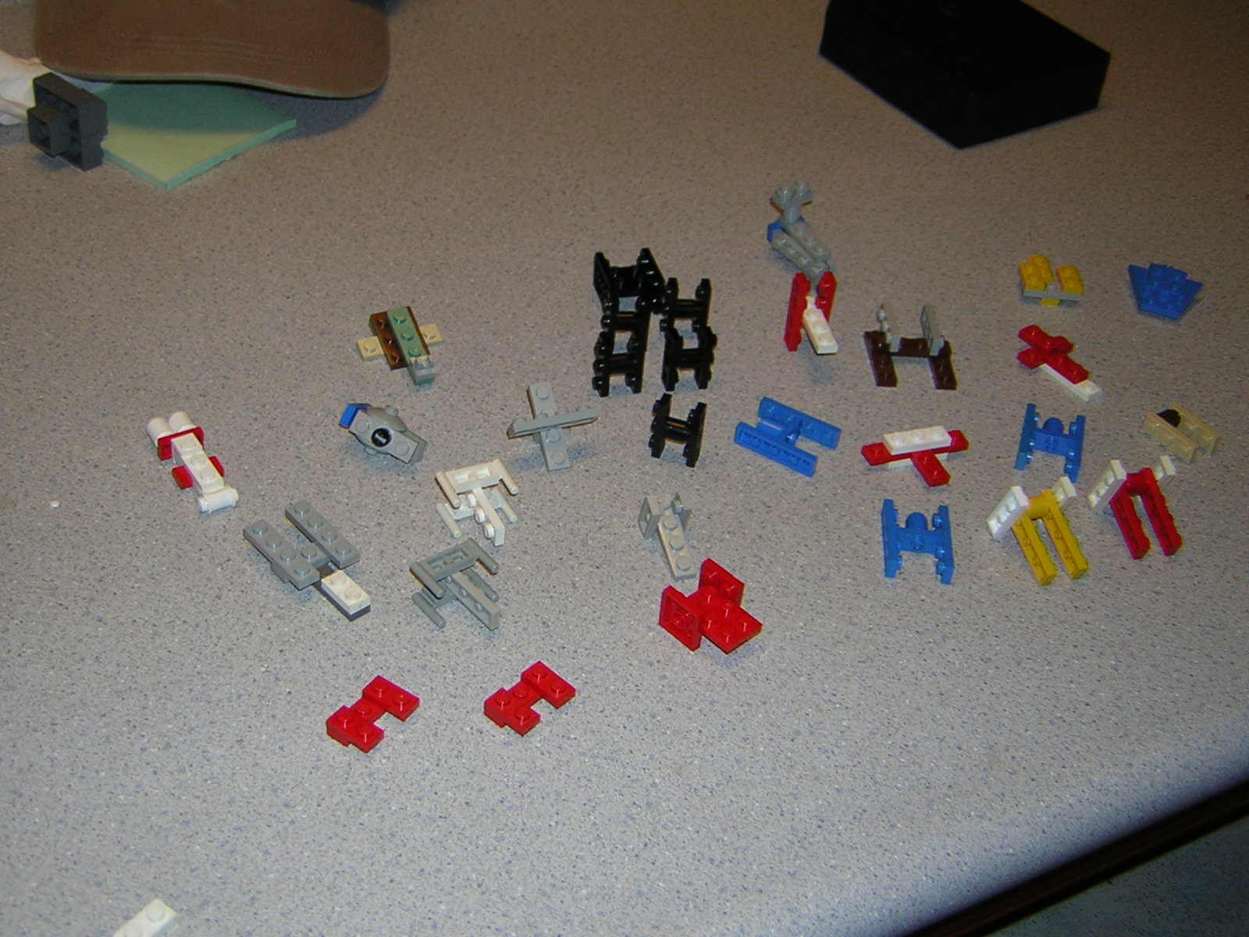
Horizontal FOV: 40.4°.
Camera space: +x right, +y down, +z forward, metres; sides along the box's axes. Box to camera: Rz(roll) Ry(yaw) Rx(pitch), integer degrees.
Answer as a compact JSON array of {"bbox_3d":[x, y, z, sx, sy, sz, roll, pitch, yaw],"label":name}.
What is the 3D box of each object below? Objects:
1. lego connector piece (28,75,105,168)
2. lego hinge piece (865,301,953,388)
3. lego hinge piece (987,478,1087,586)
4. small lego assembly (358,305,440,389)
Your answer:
[{"bbox_3d":[-0.246,-0.151,0.744,0.032,0.032,0.024,31,46,26],"label":"lego connector piece"},{"bbox_3d":[0.114,-0.049,0.676,0.032,0.014,0.037,1,41,-6],"label":"lego hinge piece"},{"bbox_3d":[0.146,0.024,0.593,0.024,0.024,0.032,-10,62,-18],"label":"lego hinge piece"},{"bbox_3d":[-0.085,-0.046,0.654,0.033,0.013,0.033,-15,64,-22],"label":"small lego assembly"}]

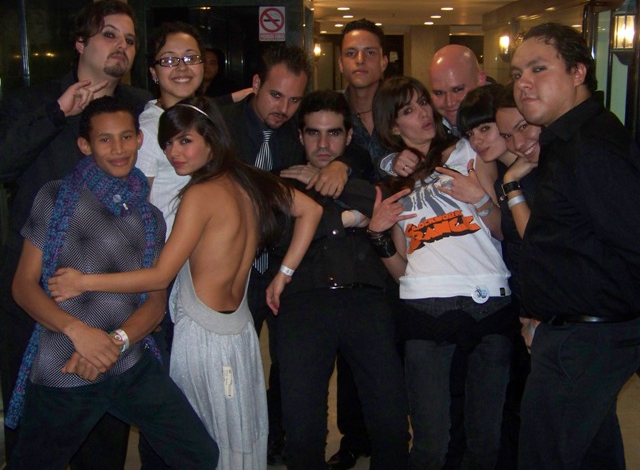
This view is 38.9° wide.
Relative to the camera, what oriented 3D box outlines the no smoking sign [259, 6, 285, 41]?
[{"bbox_3d":[-0.393,-1.728,7.410,0.213,0.275,0.010,1,11,5],"label":"no smoking sign"}]

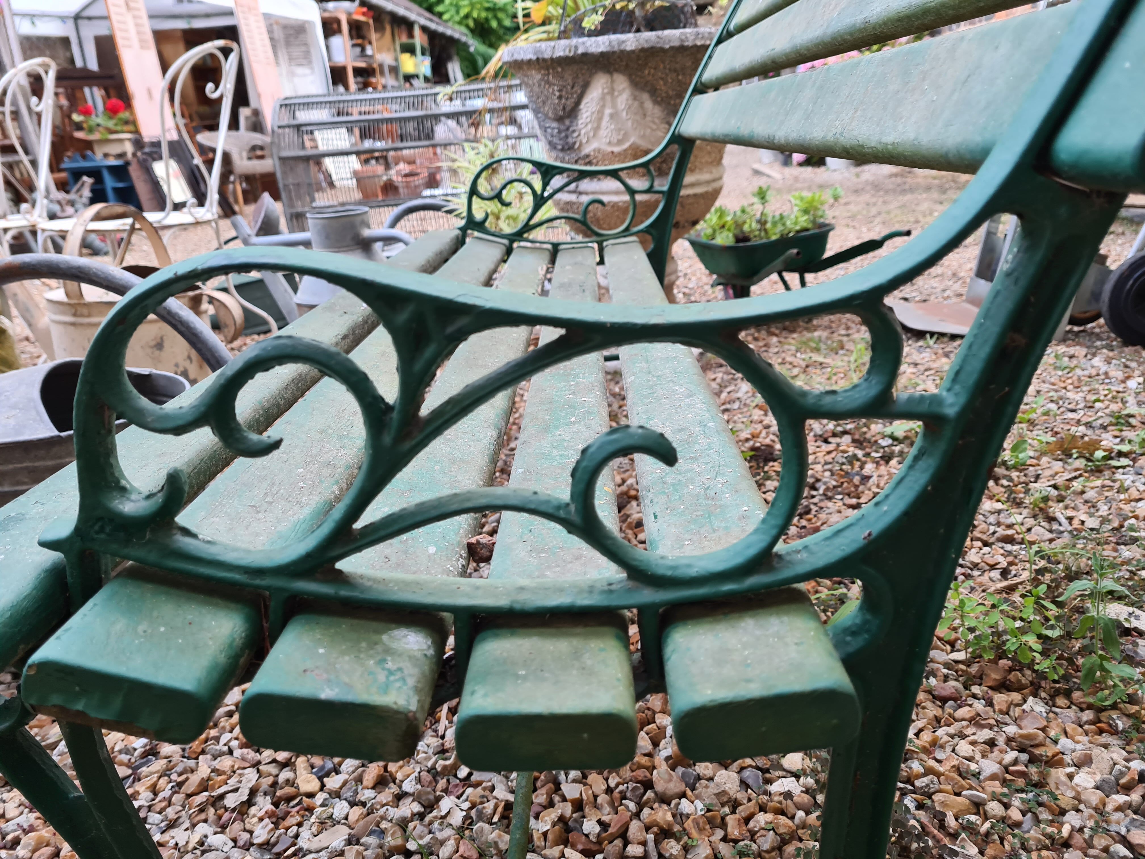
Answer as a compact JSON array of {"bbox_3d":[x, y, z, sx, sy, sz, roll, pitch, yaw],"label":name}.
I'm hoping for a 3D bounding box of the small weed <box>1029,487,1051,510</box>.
[{"bbox_3d":[0.760,0.112,1.399,0.034,0.027,0.032,7,22,29],"label":"small weed"}]

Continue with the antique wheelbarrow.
[{"bbox_3d":[0.698,-0.522,2.846,0.480,0.285,0.750,-14,21,-25],"label":"antique wheelbarrow"}]

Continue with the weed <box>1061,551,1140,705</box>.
[{"bbox_3d":[0.580,0.217,0.941,0.078,0.155,0.072,9,23,33],"label":"weed"}]

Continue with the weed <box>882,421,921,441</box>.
[{"bbox_3d":[0.666,0.001,1.734,0.078,0.030,0.055,3,21,21],"label":"weed"}]

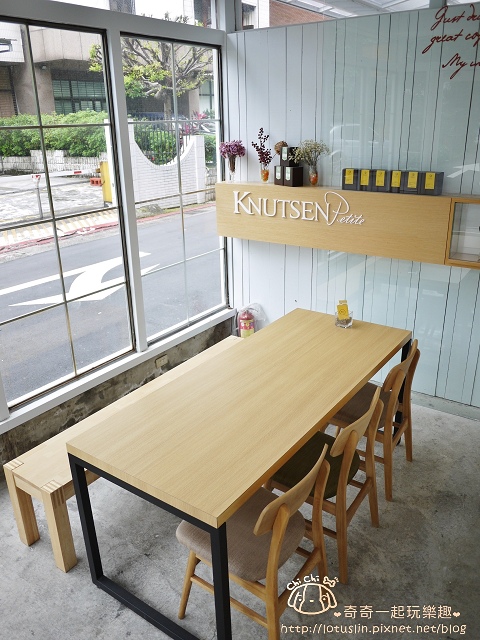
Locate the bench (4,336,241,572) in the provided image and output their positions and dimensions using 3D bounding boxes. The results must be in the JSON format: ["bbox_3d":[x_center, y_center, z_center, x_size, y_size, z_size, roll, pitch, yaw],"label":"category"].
[{"bbox_3d":[-0.418,0.636,3.073,0.355,0.441,1.823,13,25,33],"label":"bench"}]

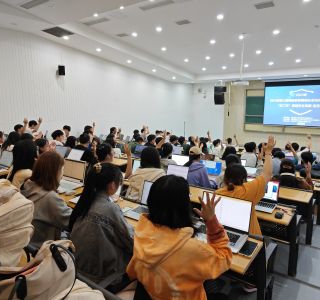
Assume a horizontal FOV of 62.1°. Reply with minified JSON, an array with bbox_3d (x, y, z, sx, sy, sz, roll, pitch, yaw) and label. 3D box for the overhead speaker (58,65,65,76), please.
[{"bbox_3d":[-2.765,-2.235,7.500,0.190,0.280,0.190,-7,12,-26],"label":"overhead speaker"}]

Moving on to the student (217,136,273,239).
[{"bbox_3d":[0.671,0.593,2.275,0.520,1.420,0.660,7,14,37],"label":"student"}]

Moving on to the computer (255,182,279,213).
[{"bbox_3d":[0.972,0.435,2.636,0.330,0.220,0.300,7,15,37],"label":"computer"}]

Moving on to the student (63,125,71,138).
[{"bbox_3d":[-2.292,0.019,6.724,0.480,1.280,0.620,7,14,37],"label":"student"}]

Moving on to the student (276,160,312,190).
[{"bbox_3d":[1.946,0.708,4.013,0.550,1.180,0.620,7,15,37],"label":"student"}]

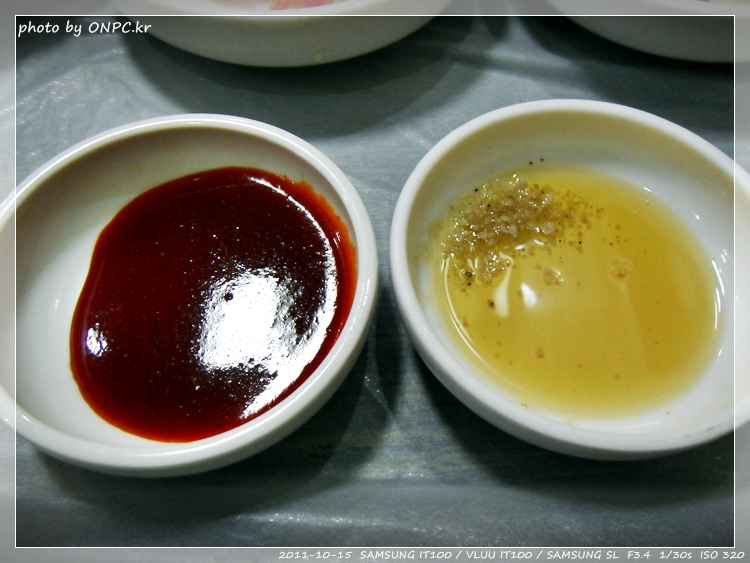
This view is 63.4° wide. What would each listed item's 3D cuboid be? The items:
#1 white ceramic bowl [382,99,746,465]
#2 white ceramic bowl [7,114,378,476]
[{"bbox_3d":[0.057,0.000,0.174,0.106,0.033,0.106,0,61,-1],"label":"white ceramic bowl"},{"bbox_3d":[-0.051,0.003,0.171,0.103,0.033,0.103,0,61,-1],"label":"white ceramic bowl"}]

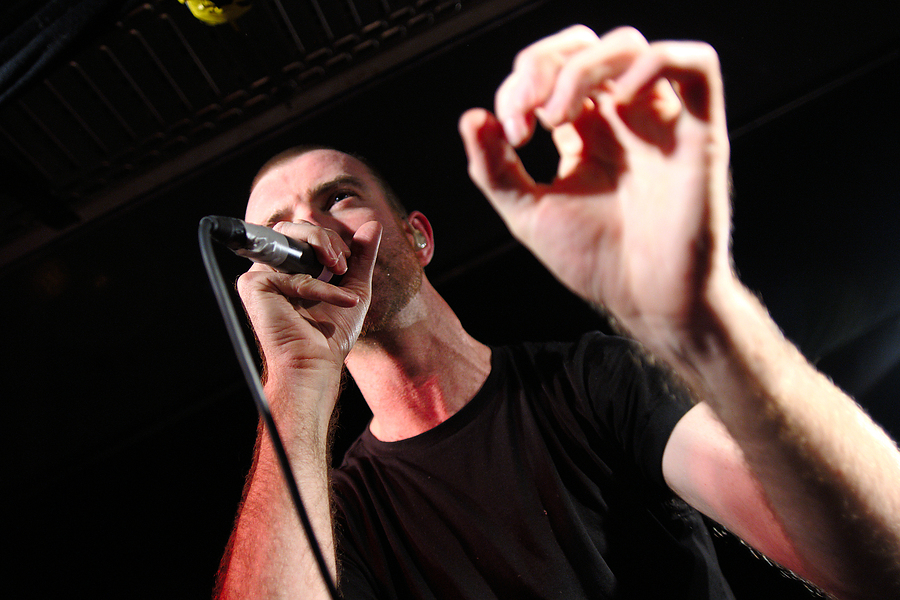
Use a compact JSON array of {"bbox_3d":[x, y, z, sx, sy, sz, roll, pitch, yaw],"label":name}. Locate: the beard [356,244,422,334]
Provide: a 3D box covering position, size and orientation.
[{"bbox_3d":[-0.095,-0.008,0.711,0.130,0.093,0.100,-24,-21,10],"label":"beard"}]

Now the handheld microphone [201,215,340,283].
[{"bbox_3d":[-0.131,-0.038,0.605,0.050,0.050,0.185,-38,-24,14],"label":"handheld microphone"}]

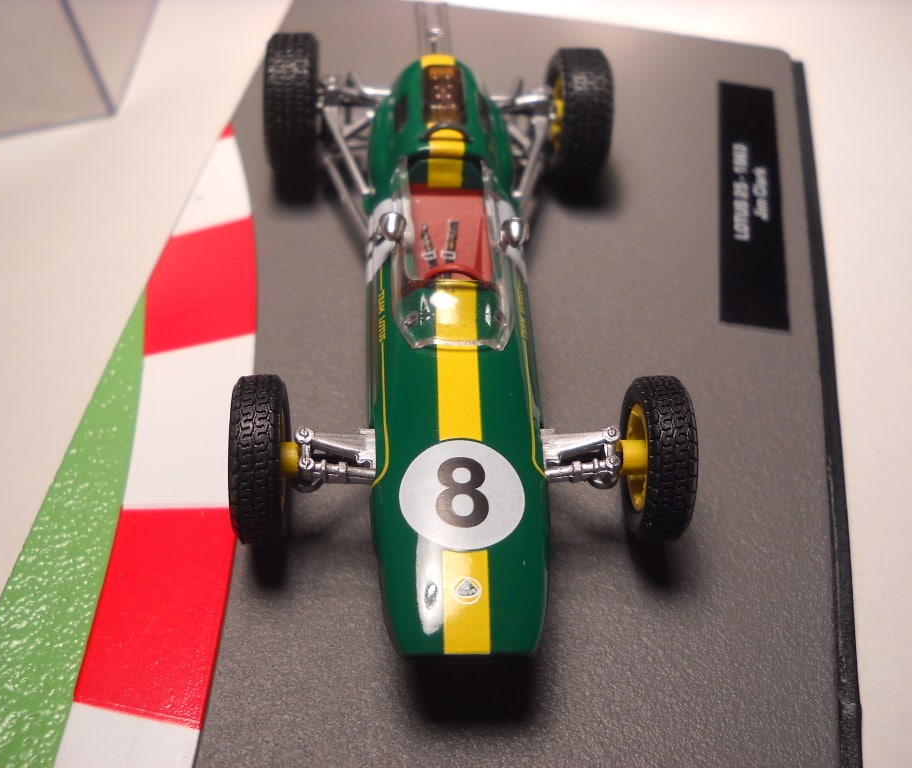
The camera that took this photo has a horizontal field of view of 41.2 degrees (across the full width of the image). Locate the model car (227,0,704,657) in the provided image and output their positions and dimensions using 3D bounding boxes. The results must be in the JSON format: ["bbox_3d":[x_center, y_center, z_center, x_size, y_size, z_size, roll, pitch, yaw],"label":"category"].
[{"bbox_3d":[-0.001,-0.013,0.114,0.037,0.018,0.088,0,41,-4],"label":"model car"}]

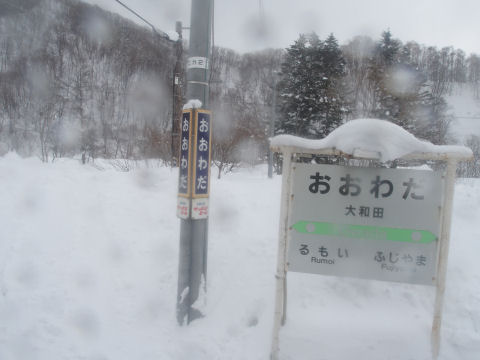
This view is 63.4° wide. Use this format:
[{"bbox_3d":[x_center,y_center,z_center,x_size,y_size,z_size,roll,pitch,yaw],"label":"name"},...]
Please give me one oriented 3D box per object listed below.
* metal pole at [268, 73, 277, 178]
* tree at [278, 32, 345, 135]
[{"bbox_3d":[2.075,-3.326,23.735,0.240,6.373,0.240,3,5,0],"label":"metal pole"},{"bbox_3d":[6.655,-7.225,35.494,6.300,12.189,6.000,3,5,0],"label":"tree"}]

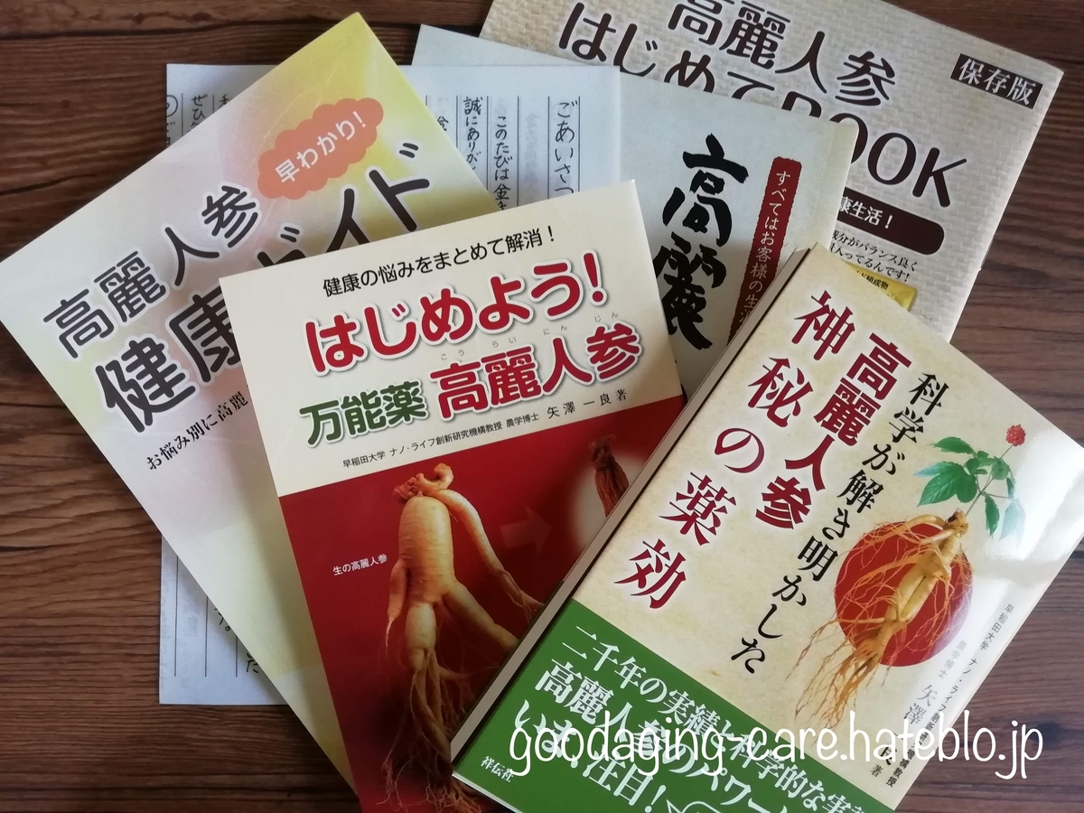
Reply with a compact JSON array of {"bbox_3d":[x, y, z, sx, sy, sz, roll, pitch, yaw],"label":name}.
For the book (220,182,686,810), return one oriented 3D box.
[{"bbox_3d":[-0.012,0.037,0.257,0.128,0.010,0.187,-14,94,-3],"label":"book"}]

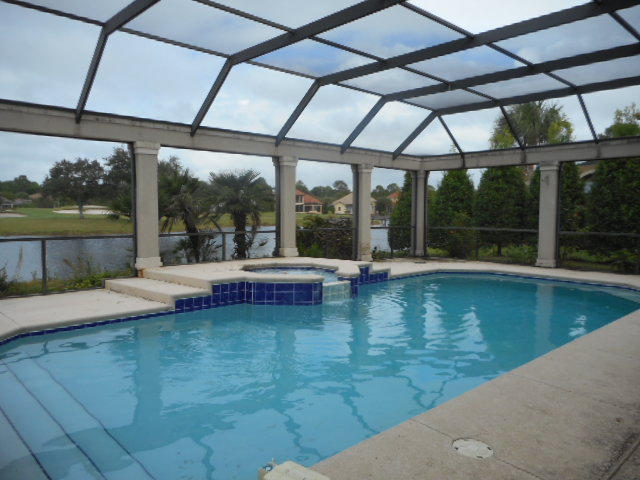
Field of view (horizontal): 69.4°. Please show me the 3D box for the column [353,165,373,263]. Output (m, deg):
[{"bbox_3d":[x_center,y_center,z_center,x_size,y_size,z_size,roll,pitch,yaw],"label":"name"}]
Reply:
[{"bbox_3d":[1.173,-0.724,12.879,0.430,2.600,0.430,-3,5,-42],"label":"column"}]

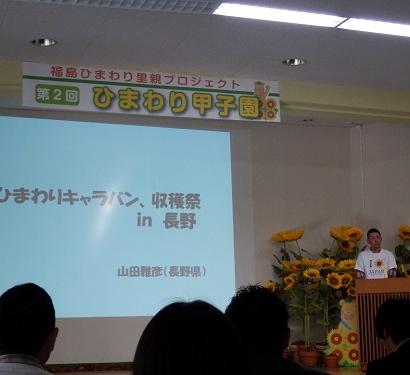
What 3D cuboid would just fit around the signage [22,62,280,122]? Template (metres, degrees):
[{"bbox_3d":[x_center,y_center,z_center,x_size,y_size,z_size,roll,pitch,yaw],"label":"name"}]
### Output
[{"bbox_3d":[-0.527,-1.059,9.766,2.998,0.486,0.030,2,-10,-19],"label":"signage"}]

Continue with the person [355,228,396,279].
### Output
[{"bbox_3d":[2.127,1.348,10.640,0.520,1.670,0.300,-3,-9,11],"label":"person"}]

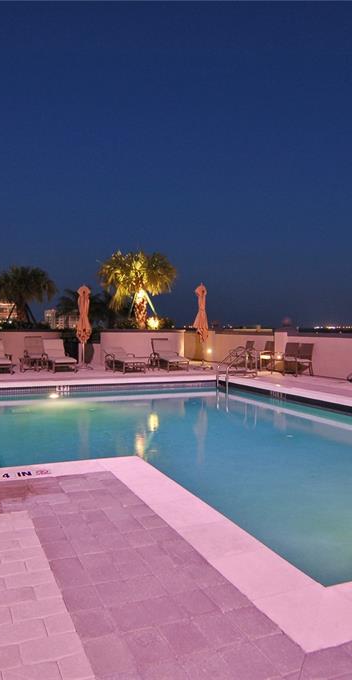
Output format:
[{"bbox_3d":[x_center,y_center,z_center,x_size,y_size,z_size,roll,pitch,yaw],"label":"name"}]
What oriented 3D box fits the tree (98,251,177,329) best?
[{"bbox_3d":[-1.581,-2.013,21.000,3.150,3.300,3.150,0,1,0],"label":"tree"}]

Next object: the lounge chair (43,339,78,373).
[{"bbox_3d":[-3.341,0.450,14.787,0.680,0.870,1.700,0,1,-26],"label":"lounge chair"}]

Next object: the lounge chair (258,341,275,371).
[{"bbox_3d":[2.688,0.482,15.544,0.630,0.870,0.570,0,1,-24],"label":"lounge chair"}]

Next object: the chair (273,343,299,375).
[{"bbox_3d":[3.036,0.518,14.001,0.630,0.870,0.570,0,1,-24],"label":"chair"}]

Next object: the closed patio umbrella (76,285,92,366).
[{"bbox_3d":[-2.791,-0.398,15.595,0.500,2.540,0.500,0,1,-22],"label":"closed patio umbrella"}]

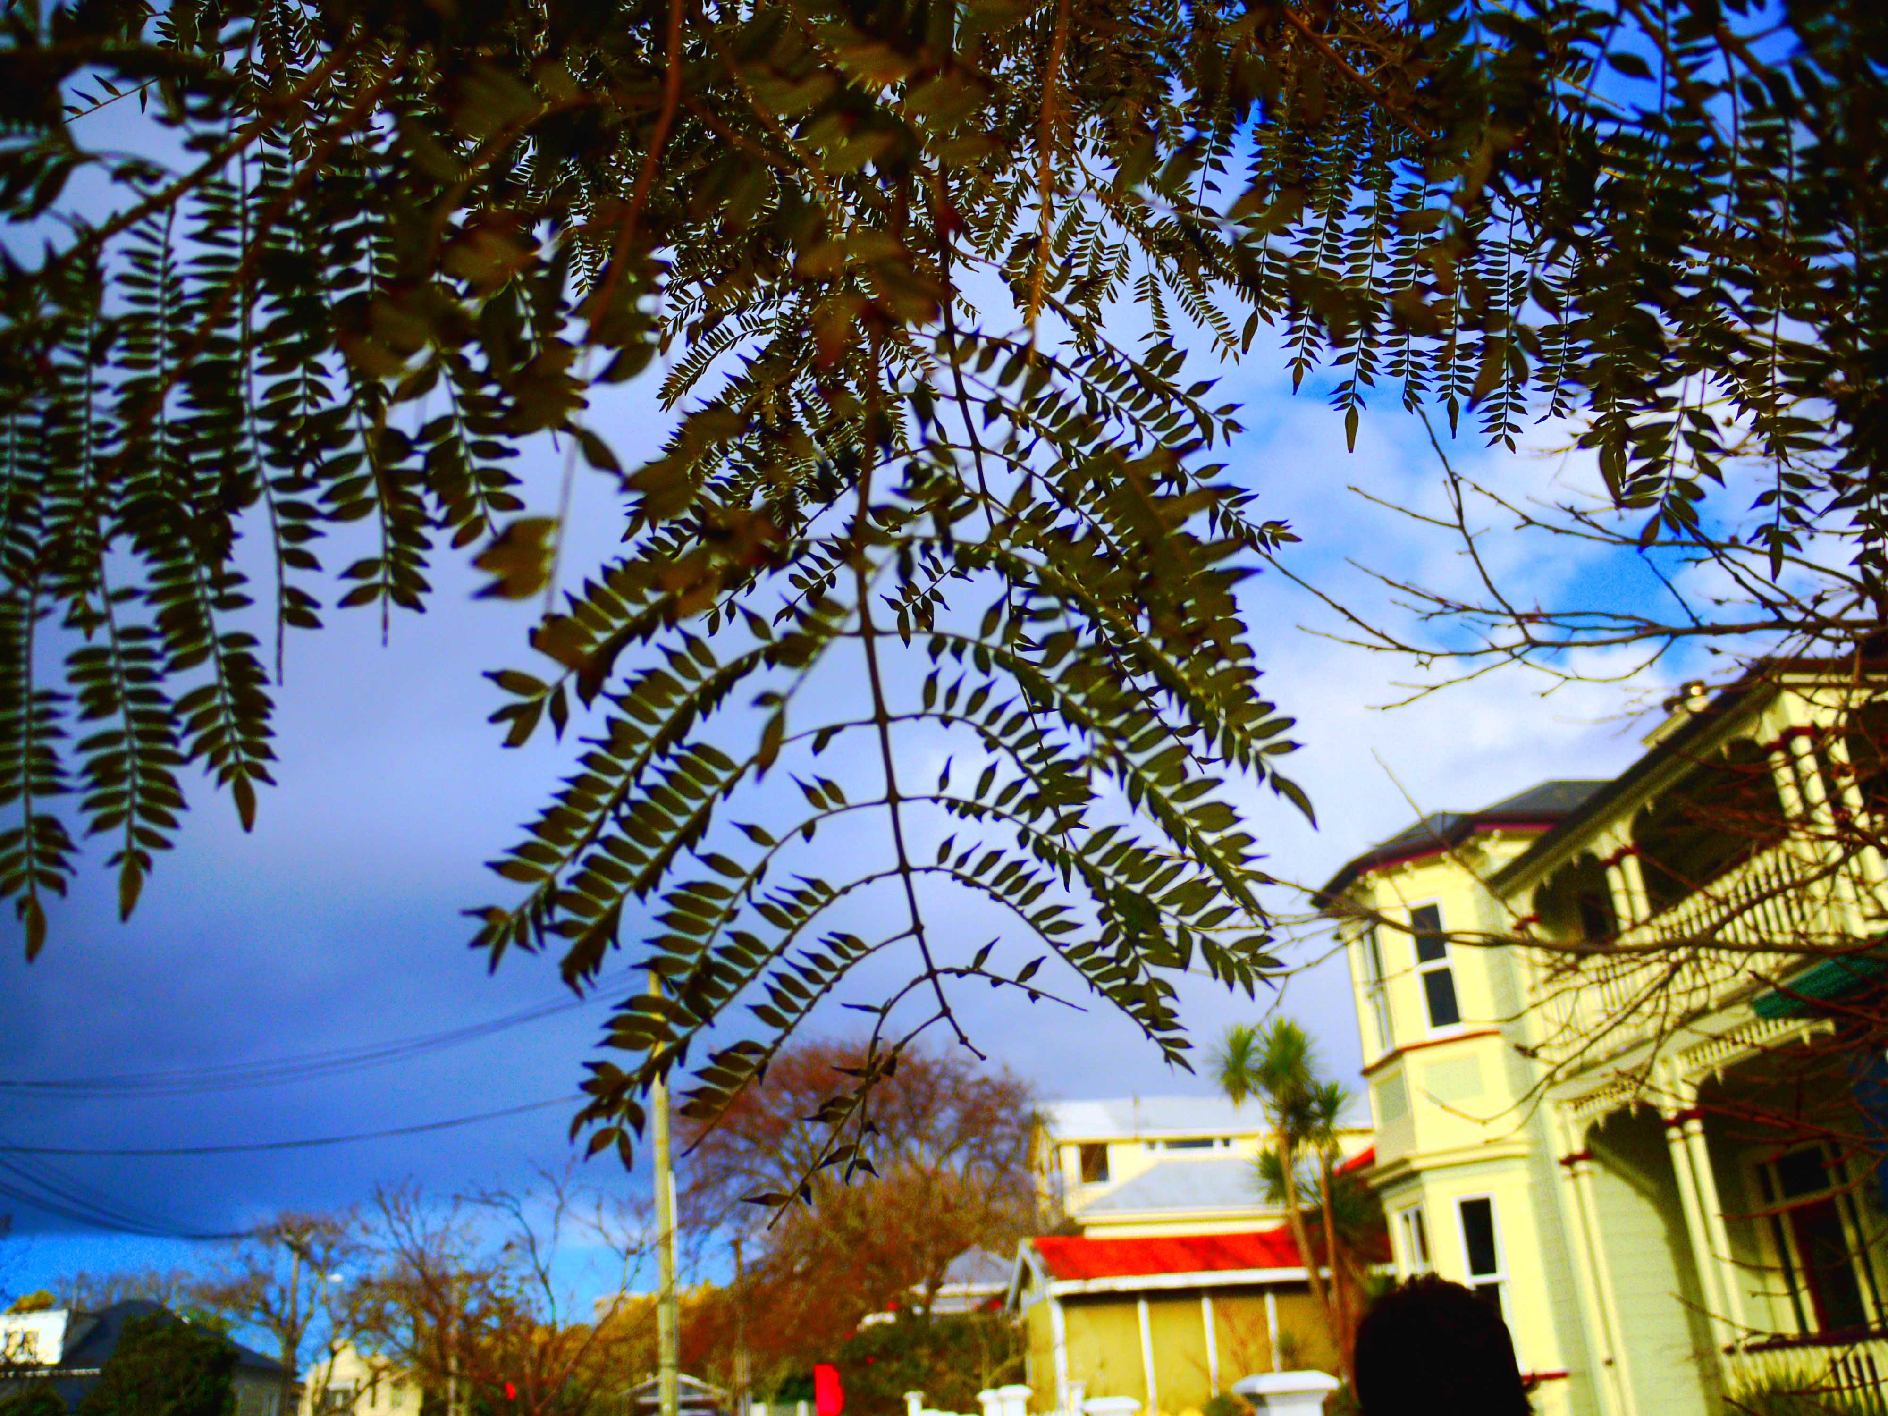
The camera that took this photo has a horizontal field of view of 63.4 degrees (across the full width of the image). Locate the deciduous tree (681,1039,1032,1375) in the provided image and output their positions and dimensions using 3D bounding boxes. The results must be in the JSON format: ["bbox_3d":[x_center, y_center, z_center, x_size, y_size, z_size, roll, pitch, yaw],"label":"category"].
[{"bbox_3d":[-2.096,12.013,36.321,8.300,8.200,7.800,-3,-24,0],"label":"deciduous tree"}]

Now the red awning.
[{"bbox_3d":[4.138,9.827,27.518,4.800,1.000,2.400,-1,-24,-3],"label":"red awning"}]

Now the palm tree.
[{"bbox_3d":[4.865,6.963,20.895,1.900,5.400,1.800,-3,-24,0],"label":"palm tree"}]

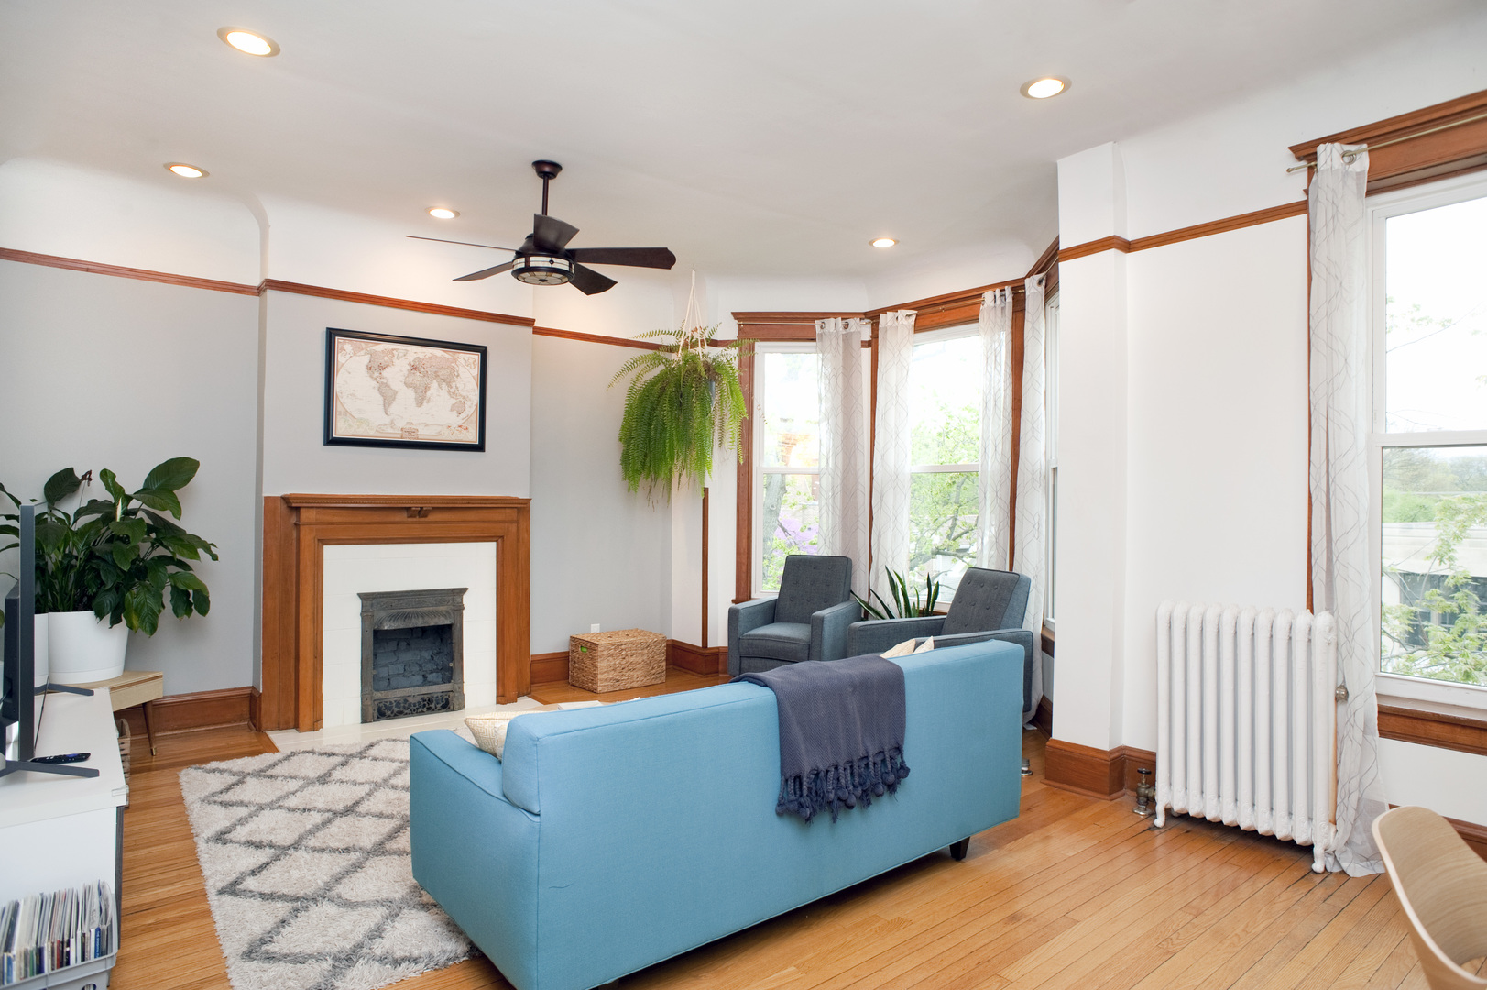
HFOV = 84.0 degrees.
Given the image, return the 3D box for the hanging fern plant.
[{"bbox_3d":[-0.463,-0.601,5.930,0.940,1.250,0.880,1,0,0],"label":"hanging fern plant"}]

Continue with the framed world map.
[{"bbox_3d":[-2.121,-0.645,5.266,0.990,0.700,0.030,1,0,-37],"label":"framed world map"}]

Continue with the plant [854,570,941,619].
[{"bbox_3d":[1.068,0.965,5.702,0.500,0.910,0.530,1,-1,-40],"label":"plant"}]

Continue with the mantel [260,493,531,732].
[{"bbox_3d":[-2.087,0.688,5.193,1.610,1.390,0.220,1,0,-37],"label":"mantel"}]

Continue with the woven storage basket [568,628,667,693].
[{"bbox_3d":[-0.932,1.230,6.137,0.590,0.345,0.370,1,-1,-42],"label":"woven storage basket"}]

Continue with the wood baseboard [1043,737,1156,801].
[{"bbox_3d":[1.689,1.298,3.925,0.180,0.235,0.470,1,-1,-40],"label":"wood baseboard"}]

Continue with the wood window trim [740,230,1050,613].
[{"bbox_3d":[1.108,-0.260,5.615,0.920,2.320,2.830,1,-1,-40],"label":"wood window trim"}]

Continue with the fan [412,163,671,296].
[{"bbox_3d":[-1.000,-1.378,4.153,1.310,0.570,1.310,1,-1,-40],"label":"fan"}]

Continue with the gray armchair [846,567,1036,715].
[{"bbox_3d":[1.190,0.943,4.910,0.870,0.947,0.685,1,0,-22],"label":"gray armchair"}]

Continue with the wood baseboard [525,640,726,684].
[{"bbox_3d":[-0.876,1.290,6.209,1.420,0.227,0.530,1,0,-37],"label":"wood baseboard"}]

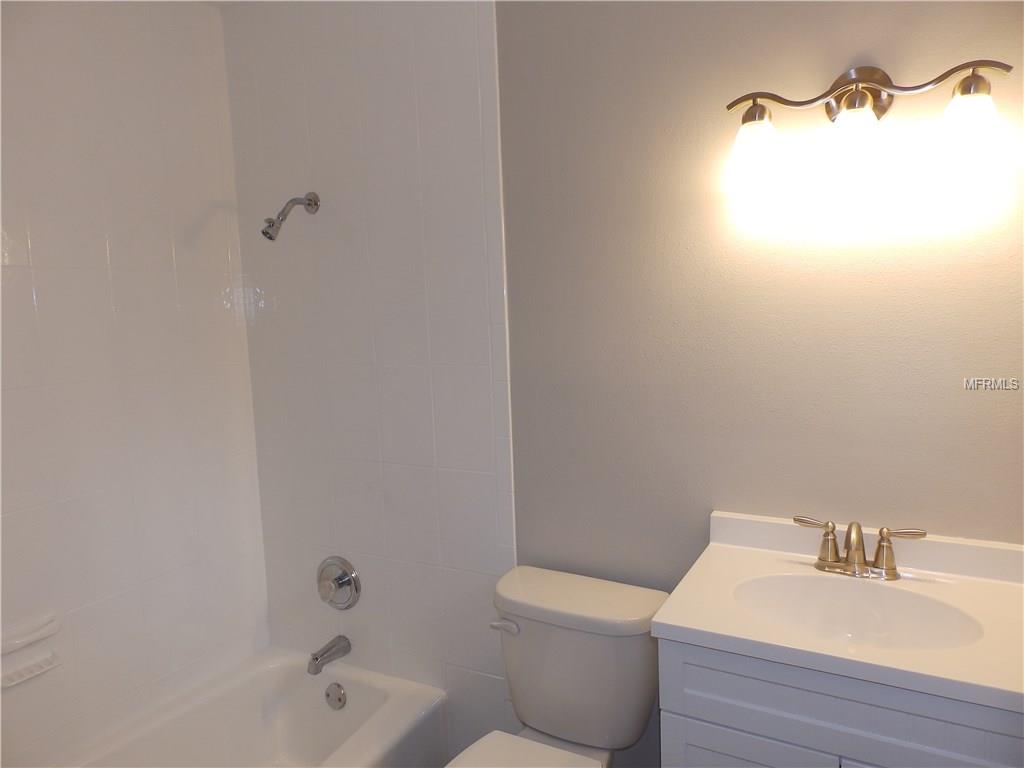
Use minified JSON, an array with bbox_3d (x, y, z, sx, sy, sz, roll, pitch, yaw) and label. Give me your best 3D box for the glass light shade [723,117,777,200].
[{"bbox_3d":[0.493,-0.462,1.324,0.115,0.140,0.115,1,6,29],"label":"glass light shade"}]

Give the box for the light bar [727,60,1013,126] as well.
[{"bbox_3d":[0.672,-0.568,1.263,0.472,0.113,0.115,3,7,29],"label":"light bar"}]

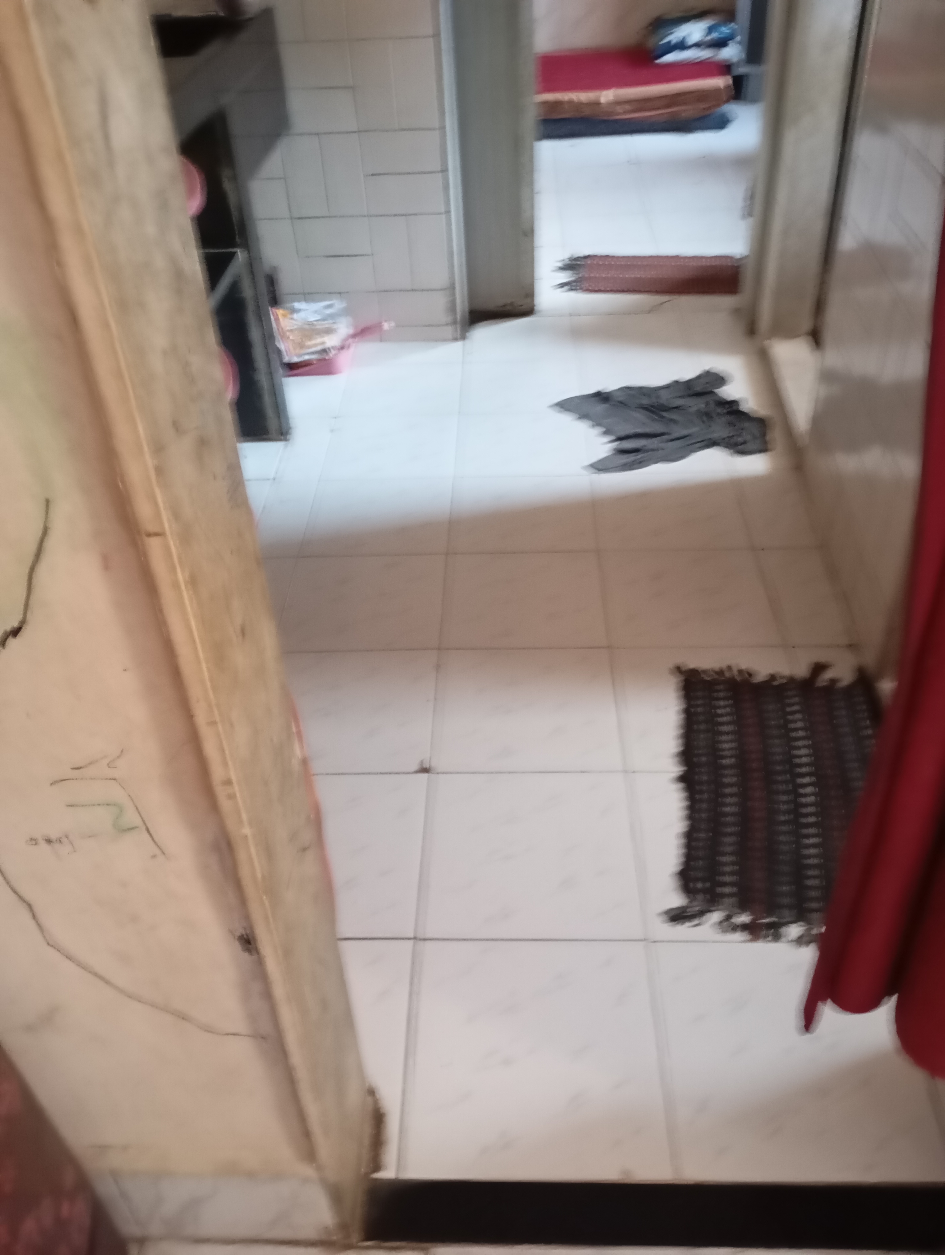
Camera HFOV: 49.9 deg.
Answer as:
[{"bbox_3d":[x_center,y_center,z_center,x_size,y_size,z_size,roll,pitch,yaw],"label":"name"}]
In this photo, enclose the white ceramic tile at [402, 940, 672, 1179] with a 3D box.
[{"bbox_3d":[0.073,0.515,1.239,0.298,0.010,0.297,-1,39,3],"label":"white ceramic tile"}]

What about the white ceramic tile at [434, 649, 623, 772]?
[{"bbox_3d":[0.090,0.136,1.694,0.304,0.010,0.299,-1,39,3],"label":"white ceramic tile"}]

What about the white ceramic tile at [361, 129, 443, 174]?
[{"bbox_3d":[-0.177,-1.199,2.563,0.200,0.100,0.010,-1,39,2],"label":"white ceramic tile"}]

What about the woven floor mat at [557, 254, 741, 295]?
[{"bbox_3d":[0.566,-1.114,3.188,0.610,0.012,0.314,3,39,8],"label":"woven floor mat"}]

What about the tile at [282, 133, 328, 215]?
[{"bbox_3d":[-0.428,-1.155,2.607,0.100,0.200,0.010,-1,39,2],"label":"tile"}]

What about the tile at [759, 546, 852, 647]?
[{"bbox_3d":[0.622,-0.059,1.910,0.122,0.010,0.297,-1,39,3],"label":"tile"}]

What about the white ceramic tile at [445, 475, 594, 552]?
[{"bbox_3d":[0.106,-0.240,2.156,0.300,0.010,0.300,-1,39,2],"label":"white ceramic tile"}]

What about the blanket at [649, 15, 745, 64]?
[{"bbox_3d":[1.038,-2.743,4.732,0.400,0.150,0.300,-1,39,3],"label":"blanket"}]

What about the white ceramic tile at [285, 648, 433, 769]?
[{"bbox_3d":[-0.216,0.140,1.717,0.298,0.010,0.297,-1,39,3],"label":"white ceramic tile"}]

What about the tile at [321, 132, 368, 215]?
[{"bbox_3d":[-0.328,-1.159,2.605,0.099,0.200,0.010,-1,39,3],"label":"tile"}]

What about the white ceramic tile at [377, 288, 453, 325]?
[{"bbox_3d":[-0.161,-0.883,2.815,0.202,0.101,0.010,0,39,4],"label":"white ceramic tile"}]

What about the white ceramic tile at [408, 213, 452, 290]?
[{"bbox_3d":[-0.119,-1.005,2.723,0.099,0.200,0.010,-1,39,3],"label":"white ceramic tile"}]

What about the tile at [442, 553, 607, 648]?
[{"bbox_3d":[0.098,-0.053,1.923,0.300,0.010,0.300,-1,39,2],"label":"tile"}]

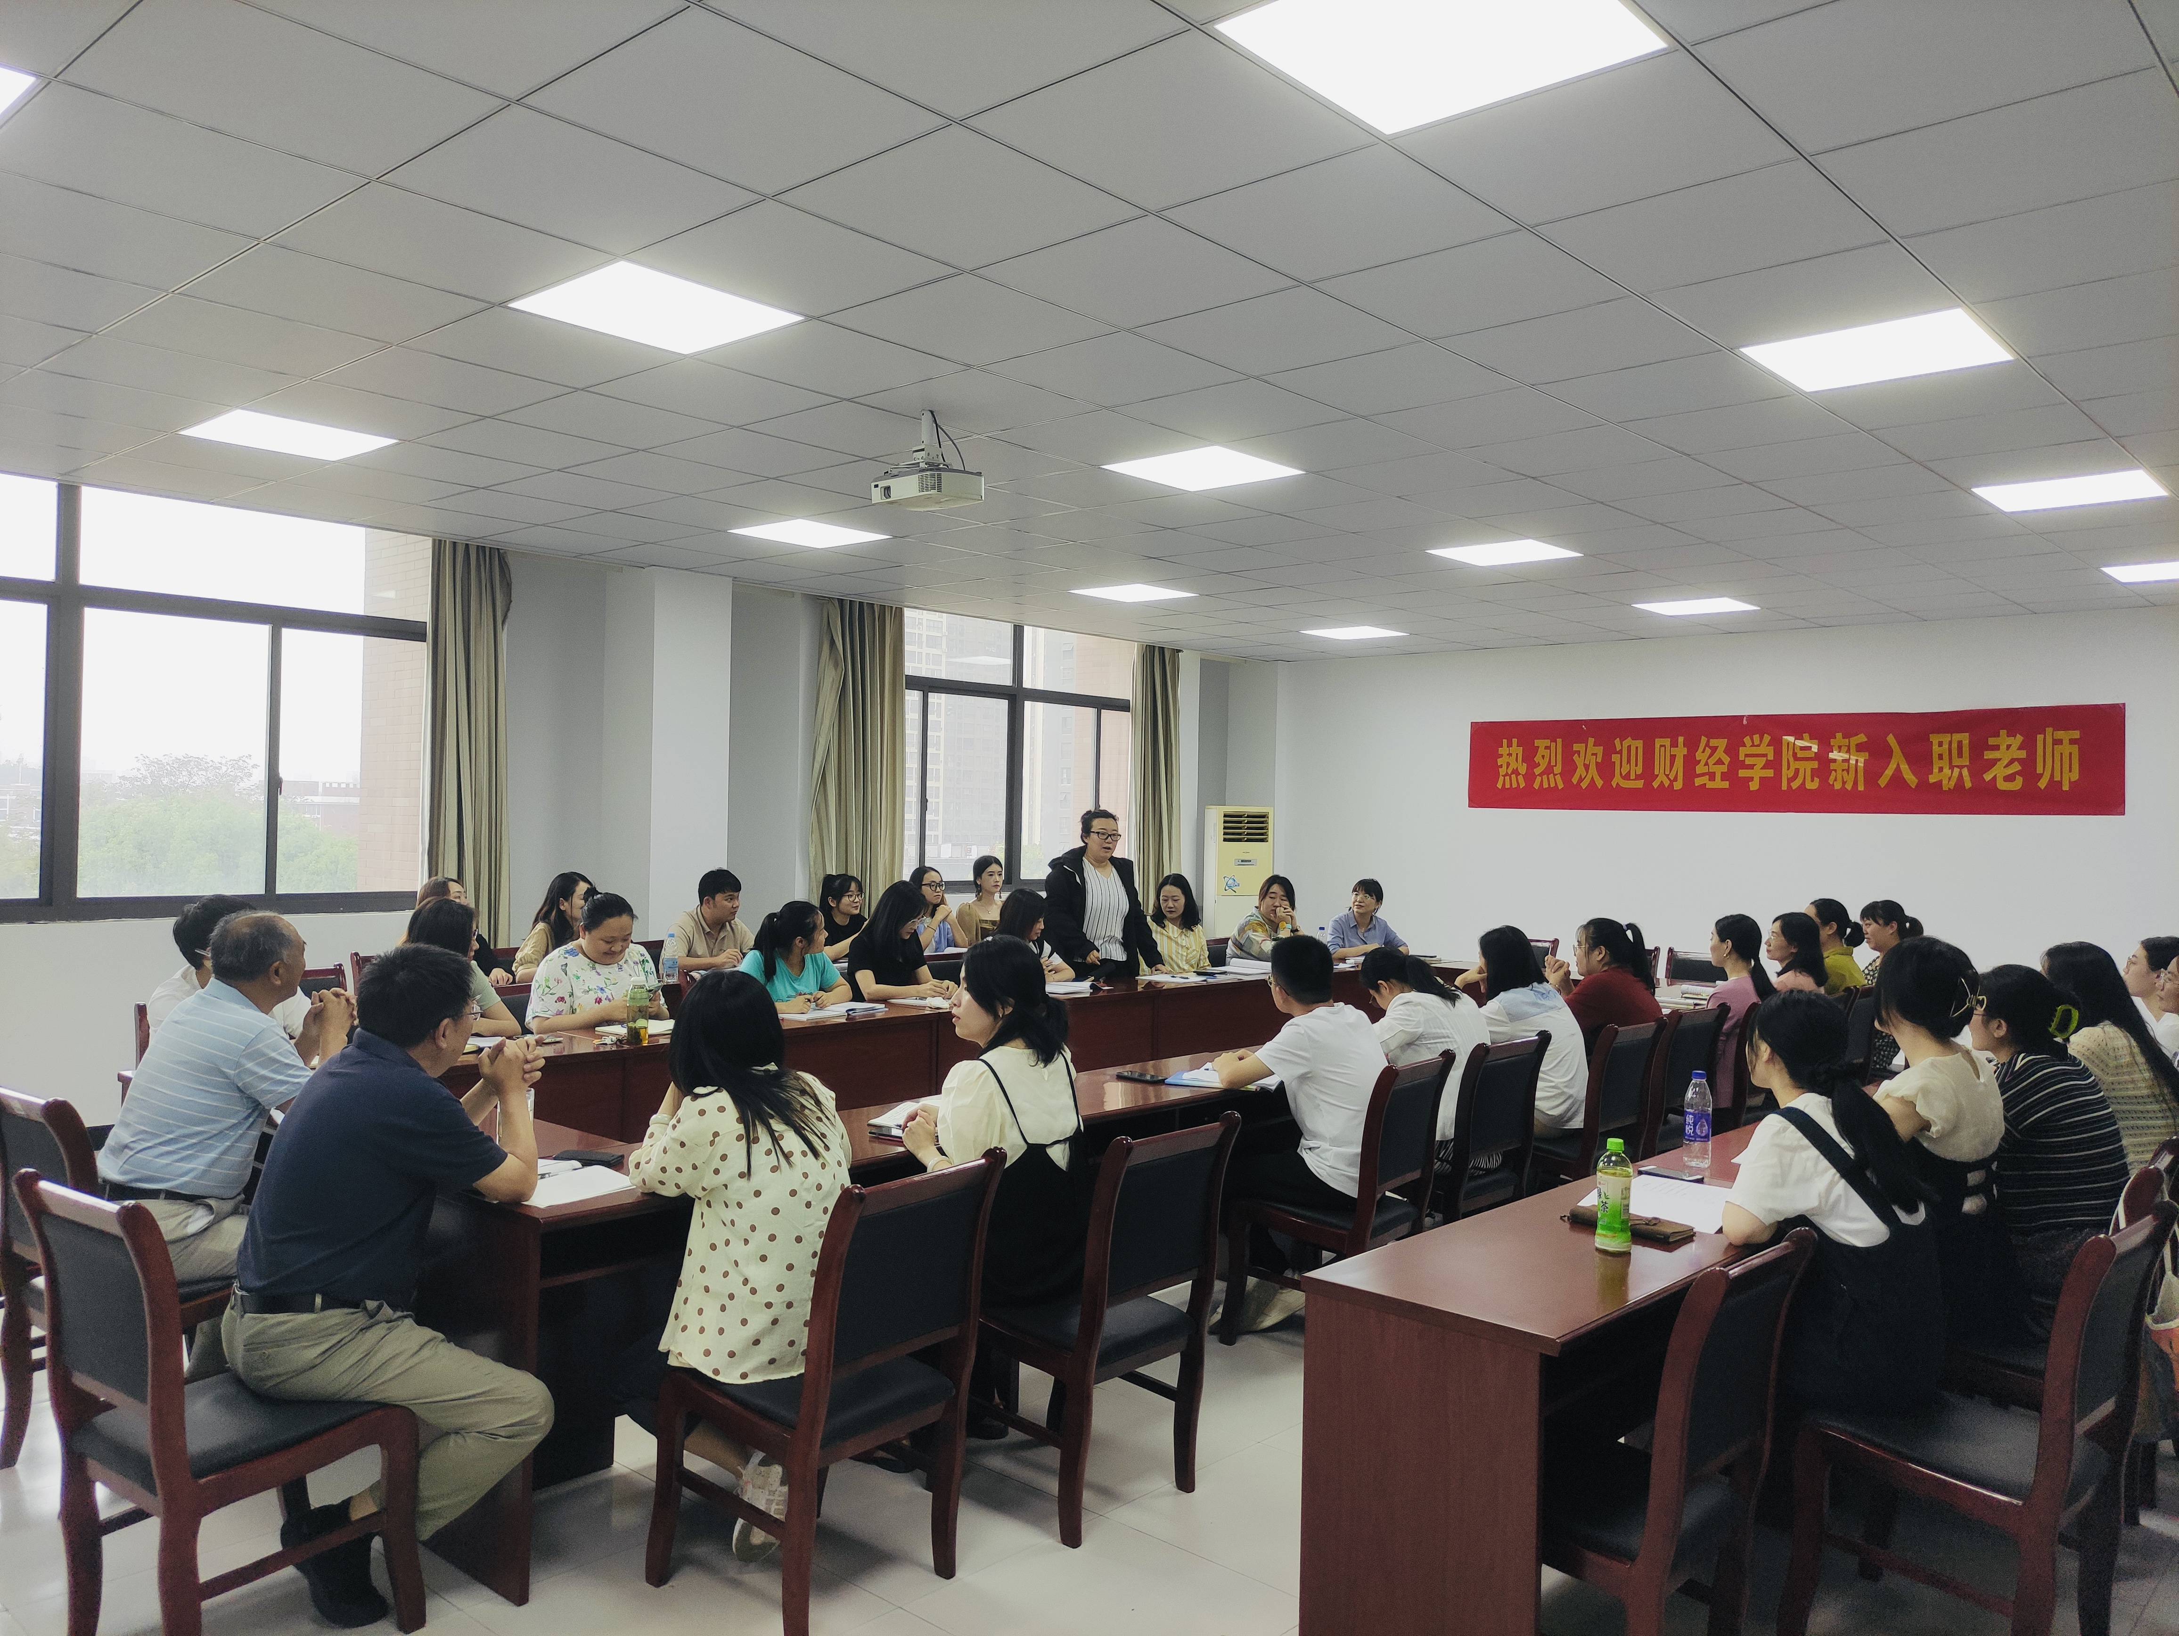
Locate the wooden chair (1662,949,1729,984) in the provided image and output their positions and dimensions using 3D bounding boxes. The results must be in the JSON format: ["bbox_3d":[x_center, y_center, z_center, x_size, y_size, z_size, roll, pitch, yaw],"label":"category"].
[{"bbox_3d":[3.161,1.164,8.279,0.470,0.900,0.570,1,0,42],"label":"wooden chair"}]

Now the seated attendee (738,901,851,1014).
[{"bbox_3d":[-1.249,0.943,6.653,0.720,1.200,0.500,1,0,42],"label":"seated attendee"}]

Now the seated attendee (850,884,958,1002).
[{"bbox_3d":[-0.869,0.931,7.148,0.740,1.270,0.520,1,0,35],"label":"seated attendee"}]

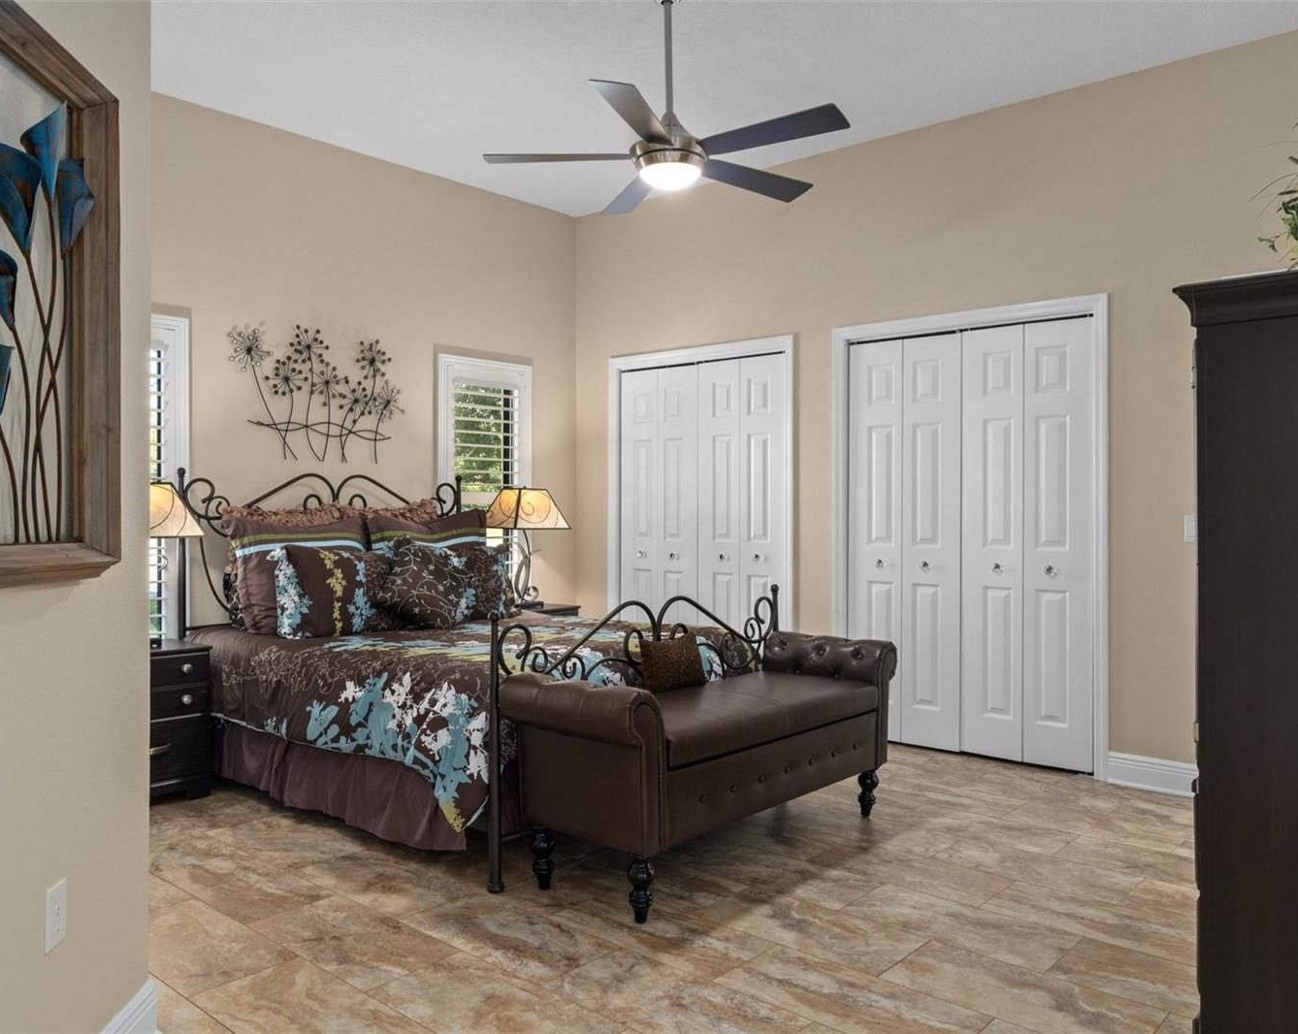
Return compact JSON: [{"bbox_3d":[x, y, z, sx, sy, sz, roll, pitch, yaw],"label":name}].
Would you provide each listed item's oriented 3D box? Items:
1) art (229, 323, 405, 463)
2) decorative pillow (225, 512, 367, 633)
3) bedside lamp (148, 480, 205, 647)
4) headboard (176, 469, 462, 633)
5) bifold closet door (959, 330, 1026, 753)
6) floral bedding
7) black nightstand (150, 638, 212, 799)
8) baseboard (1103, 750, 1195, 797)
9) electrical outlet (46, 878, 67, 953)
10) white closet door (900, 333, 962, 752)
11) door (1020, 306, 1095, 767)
[{"bbox_3d":[-1.642,-0.617,4.780,0.050,0.668,0.941,0,0,43],"label":"art"},{"bbox_3d":[-1.630,0.270,4.430,0.180,0.500,0.660,-23,-14,38],"label":"decorative pillow"},{"bbox_3d":[-2.165,0.205,4.050,0.320,0.700,0.460,0,1,40],"label":"bedside lamp"},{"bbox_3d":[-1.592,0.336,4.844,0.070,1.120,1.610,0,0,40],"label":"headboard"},{"bbox_3d":[1.620,0.123,4.461,0.295,2.007,0.036,0,0,39],"label":"bifold closet door"},{"bbox_3d":[-0.800,0.747,4.240,2.080,0.520,1.570,0,1,40],"label":"floral bedding"},{"bbox_3d":[-2.130,0.840,3.880,0.430,0.620,0.500,0,1,40],"label":"black nightstand"},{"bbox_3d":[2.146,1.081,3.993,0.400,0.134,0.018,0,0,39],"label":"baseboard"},{"bbox_3d":[-1.086,0.730,1.737,0.008,0.114,0.070,0,0,-4],"label":"electrical outlet"},{"bbox_3d":[1.393,0.120,4.650,0.296,2.000,0.040,0,0,40],"label":"white closet door"},{"bbox_3d":[1.840,0.127,4.270,0.305,2.000,0.040,0,1,41],"label":"door"}]

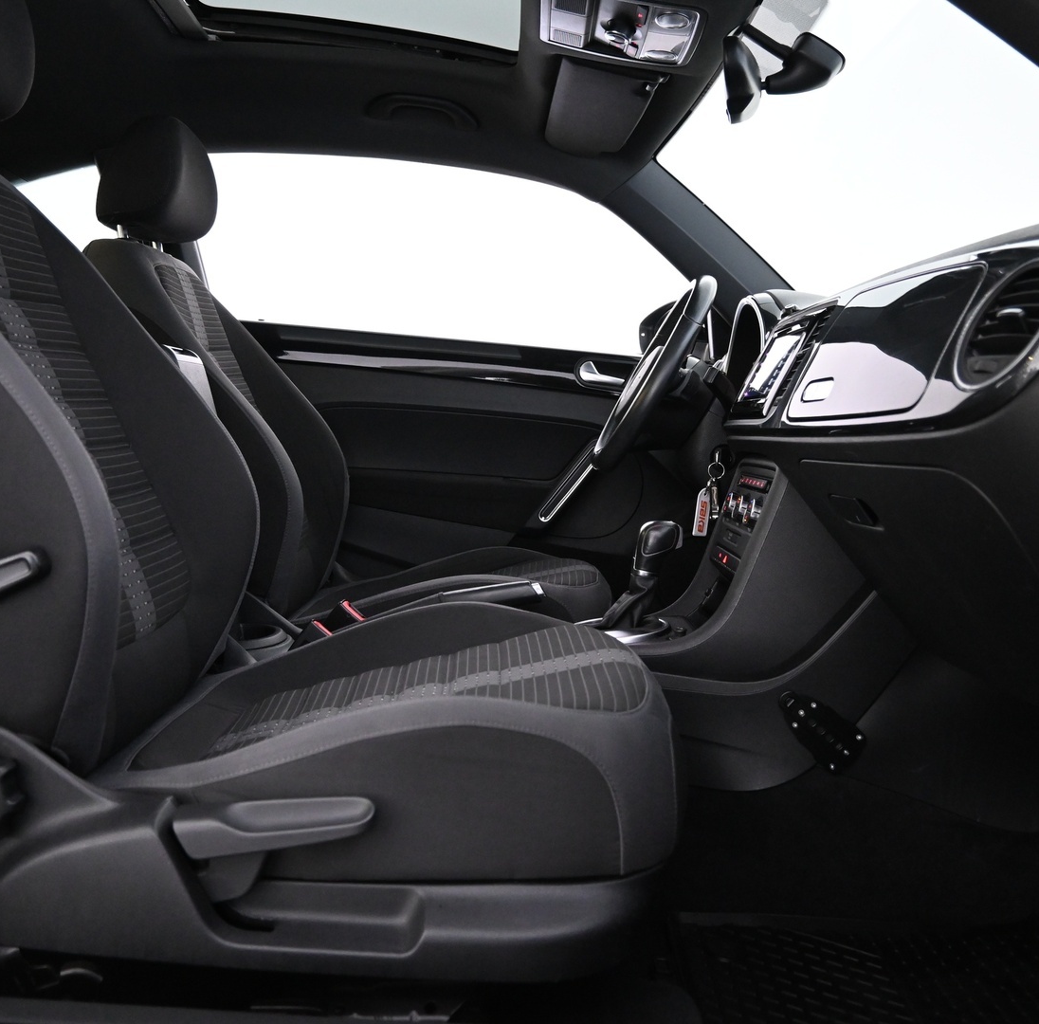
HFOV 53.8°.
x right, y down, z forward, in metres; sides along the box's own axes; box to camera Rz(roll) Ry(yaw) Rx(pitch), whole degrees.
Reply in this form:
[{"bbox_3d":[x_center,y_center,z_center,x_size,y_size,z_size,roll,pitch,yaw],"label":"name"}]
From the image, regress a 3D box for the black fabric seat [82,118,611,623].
[{"bbox_3d":[-0.267,-0.160,1.715,0.850,0.940,0.530,4,4,0],"label":"black fabric seat"}]

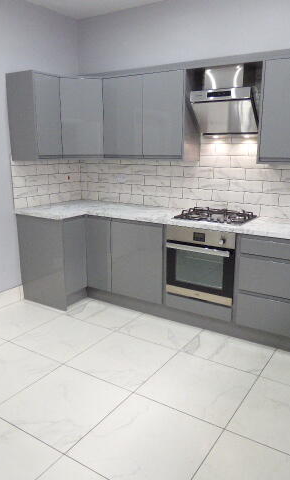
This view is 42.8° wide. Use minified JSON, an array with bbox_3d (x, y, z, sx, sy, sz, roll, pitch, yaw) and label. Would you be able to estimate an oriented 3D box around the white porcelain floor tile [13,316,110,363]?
[{"bbox_3d":[-0.664,0.794,3.033,0.600,0.010,0.600,8,15,32],"label":"white porcelain floor tile"}]

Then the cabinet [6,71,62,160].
[{"bbox_3d":[-1.020,-1.129,3.457,0.335,0.745,0.320,8,15,32],"label":"cabinet"}]

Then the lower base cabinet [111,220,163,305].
[{"bbox_3d":[0.079,0.137,3.545,0.552,0.725,0.581,9,15,31],"label":"lower base cabinet"}]

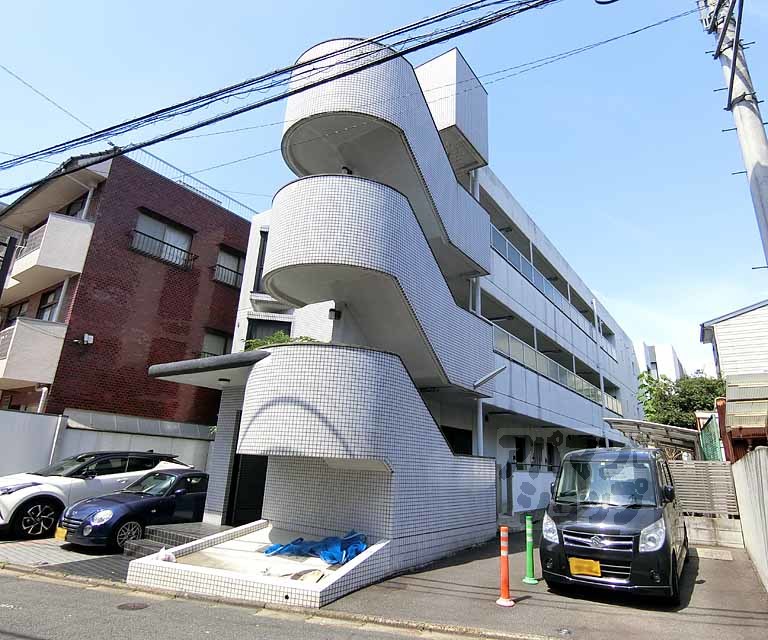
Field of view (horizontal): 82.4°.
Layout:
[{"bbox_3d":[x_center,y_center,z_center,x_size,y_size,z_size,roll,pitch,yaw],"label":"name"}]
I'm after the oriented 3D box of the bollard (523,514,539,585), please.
[{"bbox_3d":[2.022,3.149,6.054,0.200,0.800,0.200,-9,-21,37],"label":"bollard"}]

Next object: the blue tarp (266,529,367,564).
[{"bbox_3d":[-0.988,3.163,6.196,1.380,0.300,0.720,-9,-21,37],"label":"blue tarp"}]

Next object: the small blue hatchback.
[{"bbox_3d":[-4.222,3.564,8.538,1.475,1.250,3.395,-9,-19,32],"label":"small blue hatchback"}]

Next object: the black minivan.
[{"bbox_3d":[3.414,2.765,6.445,1.490,1.735,3.395,-12,-20,33],"label":"black minivan"}]

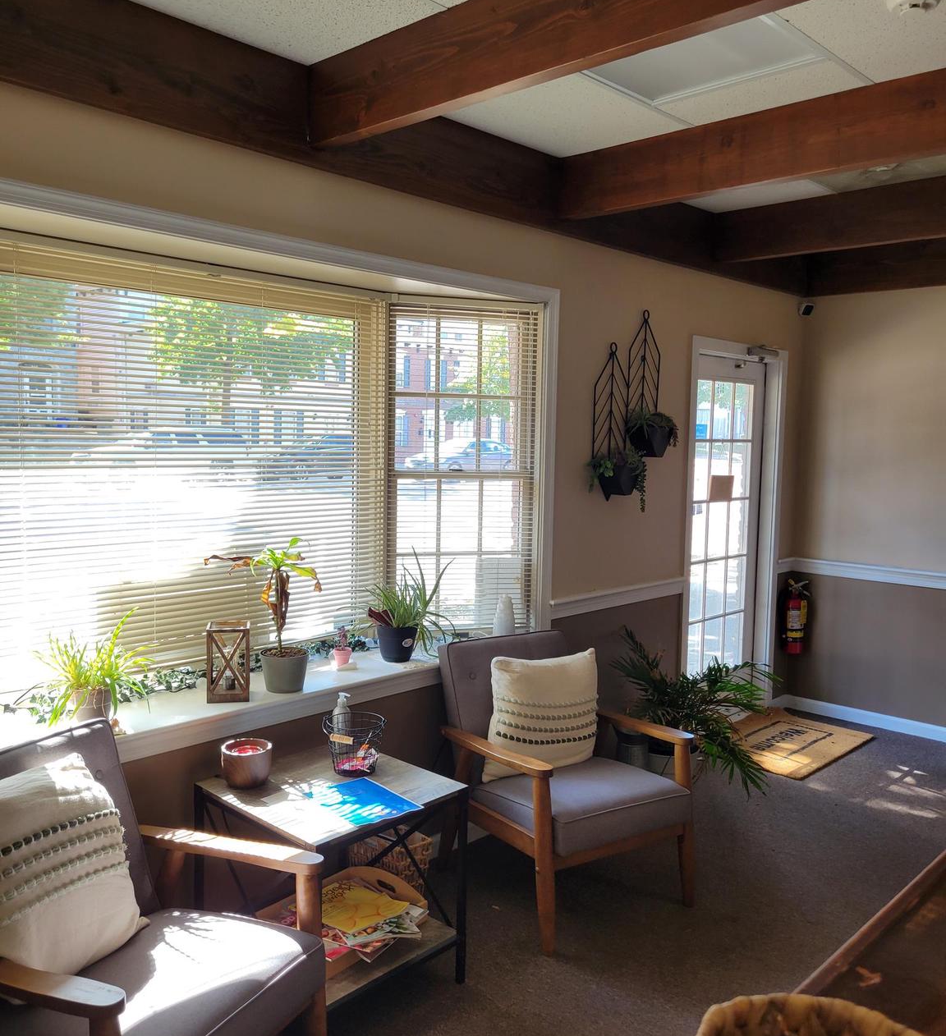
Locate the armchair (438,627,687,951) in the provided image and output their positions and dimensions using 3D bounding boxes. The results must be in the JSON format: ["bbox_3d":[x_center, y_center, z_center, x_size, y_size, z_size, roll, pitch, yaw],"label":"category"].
[{"bbox_3d":[0.307,0.906,3.345,0.650,0.830,0.740,-2,6,-32],"label":"armchair"}]

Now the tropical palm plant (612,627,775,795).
[{"bbox_3d":[1.034,0.873,4.302,0.620,0.750,0.740,6,7,43],"label":"tropical palm plant"}]

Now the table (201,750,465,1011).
[{"bbox_3d":[-0.406,1.062,2.739,0.555,0.600,0.550,6,7,43],"label":"table"}]

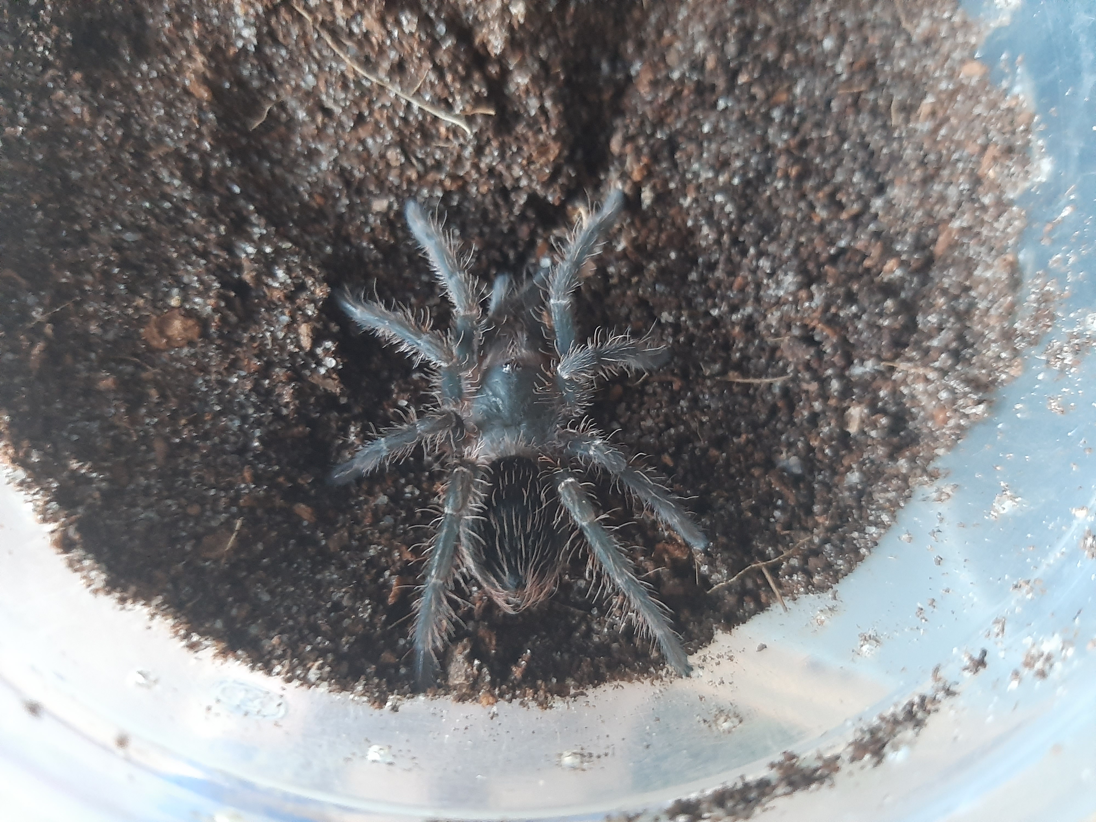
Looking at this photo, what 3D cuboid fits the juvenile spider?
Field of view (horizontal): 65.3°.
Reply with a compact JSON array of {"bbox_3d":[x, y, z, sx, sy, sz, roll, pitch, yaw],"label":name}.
[{"bbox_3d":[-0.002,0.002,0.078,0.036,0.012,0.048,-1,83,-4],"label":"juvenile spider"}]

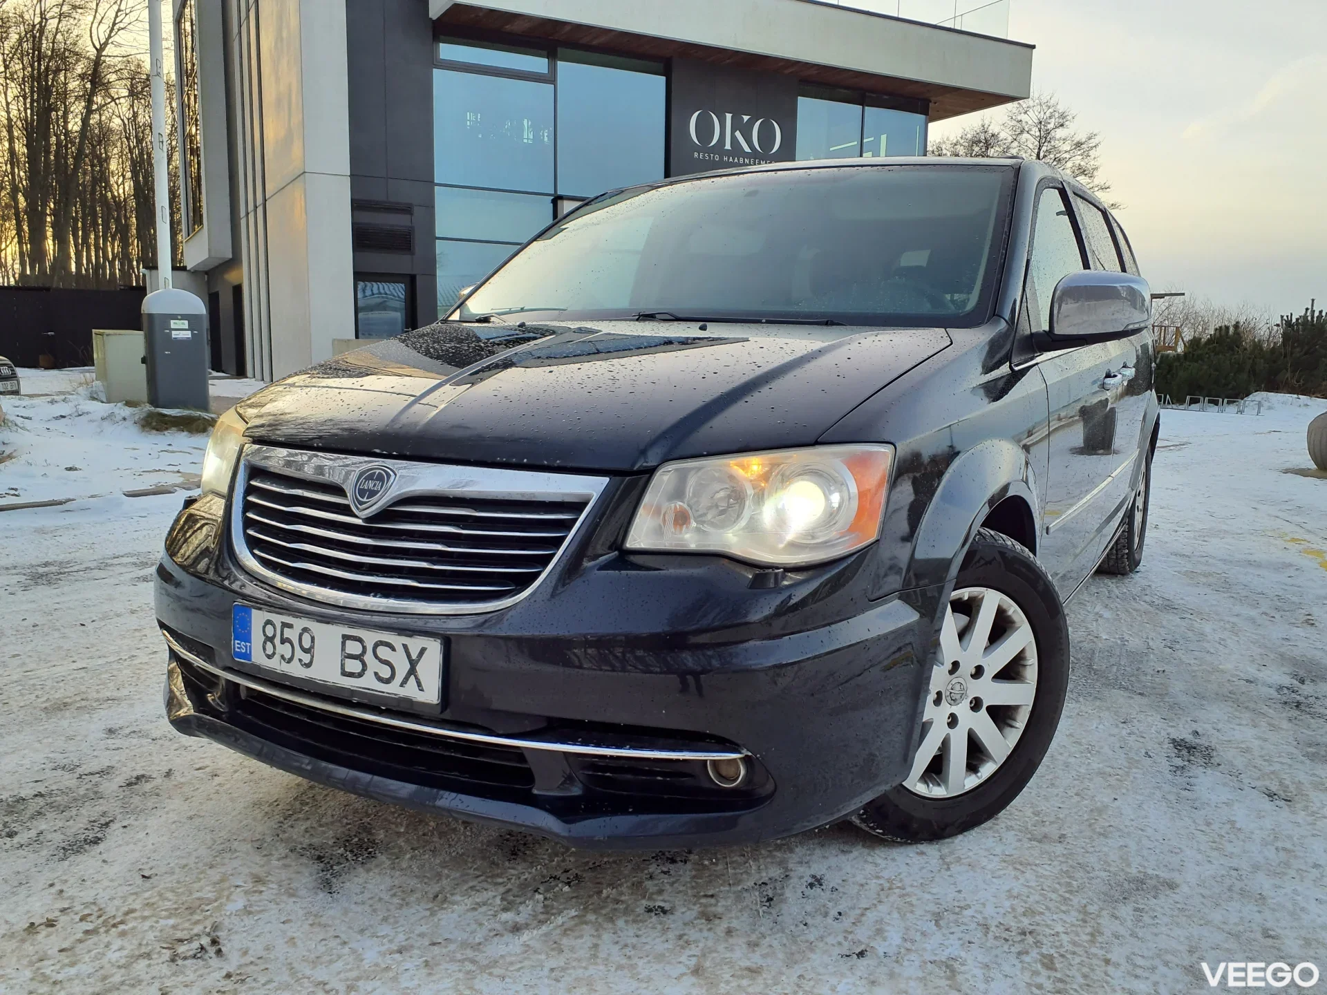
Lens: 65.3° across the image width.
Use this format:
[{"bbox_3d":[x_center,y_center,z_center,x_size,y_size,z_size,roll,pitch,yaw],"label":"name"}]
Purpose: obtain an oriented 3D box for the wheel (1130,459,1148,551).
[{"bbox_3d":[2.164,0.023,4.903,0.180,0.464,0.464,5,10,30],"label":"wheel"}]

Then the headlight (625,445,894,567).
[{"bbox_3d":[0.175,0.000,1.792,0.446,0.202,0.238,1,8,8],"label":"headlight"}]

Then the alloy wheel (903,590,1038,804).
[{"bbox_3d":[0.594,0.404,2.274,0.464,0.464,0.180,-5,10,-29],"label":"alloy wheel"}]

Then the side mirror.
[{"bbox_3d":[1.120,-0.483,2.661,0.225,0.175,0.150,5,10,30],"label":"side mirror"}]

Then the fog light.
[{"bbox_3d":[0.112,0.443,1.694,0.070,0.063,0.050,5,10,30],"label":"fog light"}]

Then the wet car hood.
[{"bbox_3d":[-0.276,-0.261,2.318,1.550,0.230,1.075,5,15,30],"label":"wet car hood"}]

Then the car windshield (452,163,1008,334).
[{"bbox_3d":[0.210,-0.731,3.078,1.640,0.168,1.083,5,44,30],"label":"car windshield"}]

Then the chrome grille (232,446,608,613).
[{"bbox_3d":[-0.530,0.063,1.931,0.950,0.265,0.190,5,10,30],"label":"chrome grille"}]

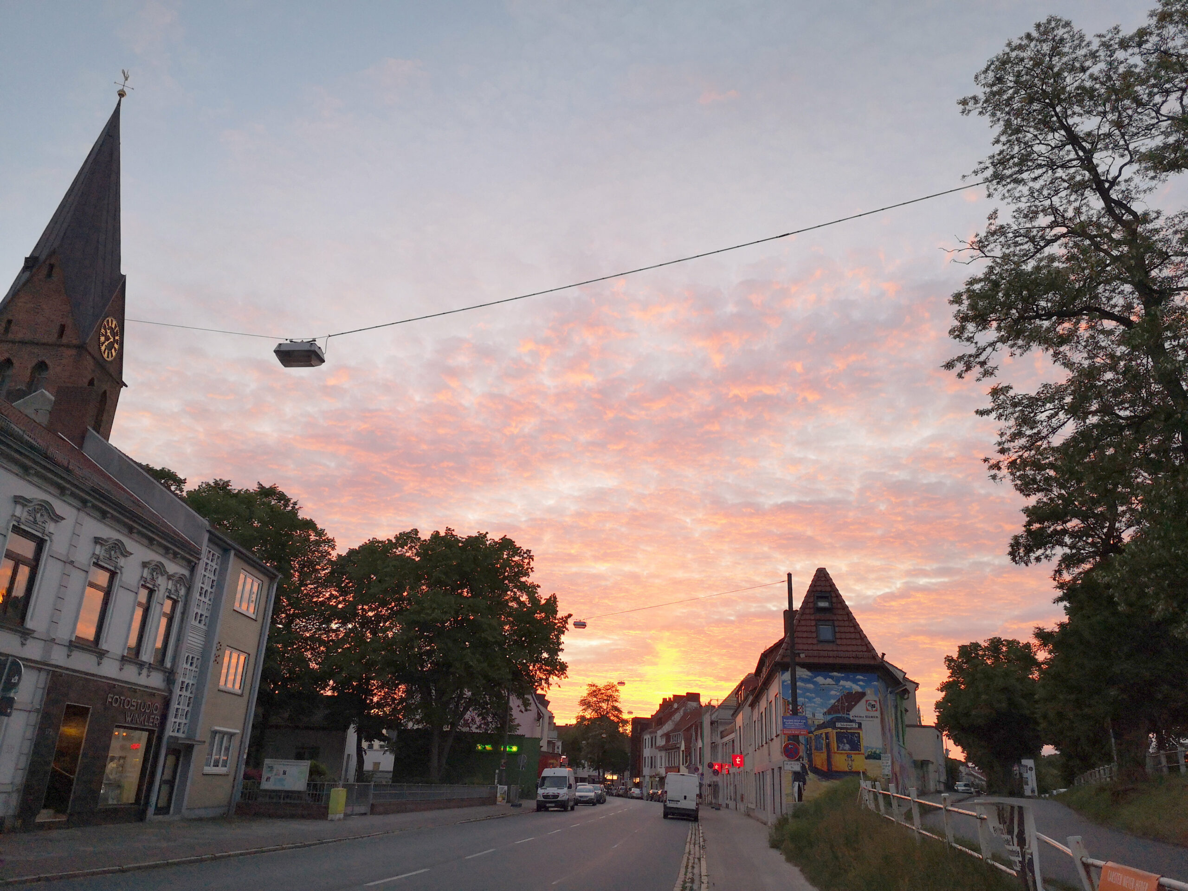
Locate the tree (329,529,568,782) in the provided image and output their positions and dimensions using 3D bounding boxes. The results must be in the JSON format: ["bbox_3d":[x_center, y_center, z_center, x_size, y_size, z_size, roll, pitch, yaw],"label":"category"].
[{"bbox_3d":[-8.790,13.298,57.266,14.688,16.644,13.954,6,-20,-7],"label":"tree"}]

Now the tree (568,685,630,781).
[{"bbox_3d":[0.887,48.784,154.683,10.082,17.898,10.082,2,-20,1],"label":"tree"}]

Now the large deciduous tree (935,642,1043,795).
[{"bbox_3d":[33.003,22.523,77.546,8.263,12.915,8.263,-5,-22,22],"label":"large deciduous tree"}]

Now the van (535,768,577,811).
[{"bbox_3d":[-2.261,22.292,60.180,2.000,2.650,5.700,1,-20,6],"label":"van"}]

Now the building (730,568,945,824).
[{"bbox_3d":[12.816,14.633,50.188,8.200,11.400,20.000,-1,-20,9],"label":"building"}]

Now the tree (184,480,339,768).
[{"bbox_3d":[-18.148,9.686,48.301,8.524,16.410,8.524,10,-21,-19],"label":"tree"}]

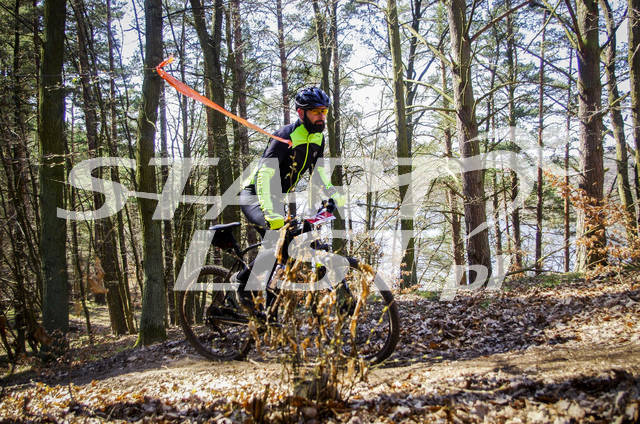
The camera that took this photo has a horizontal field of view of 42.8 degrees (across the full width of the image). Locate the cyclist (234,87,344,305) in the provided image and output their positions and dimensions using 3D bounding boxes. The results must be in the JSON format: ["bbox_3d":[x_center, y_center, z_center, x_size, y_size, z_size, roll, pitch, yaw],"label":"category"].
[{"bbox_3d":[-0.220,-0.060,5.700,0.800,1.600,0.700,-2,3,37],"label":"cyclist"}]

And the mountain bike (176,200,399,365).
[{"bbox_3d":[-0.285,0.555,5.700,1.860,1.060,0.700,-4,3,34],"label":"mountain bike"}]

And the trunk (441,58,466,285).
[{"bbox_3d":[2.119,-0.645,13.000,0.180,3.616,0.180,-5,1,0],"label":"trunk"}]

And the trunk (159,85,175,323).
[{"bbox_3d":[-2.429,-0.088,13.000,0.150,3.823,0.150,-2,1,0],"label":"trunk"}]

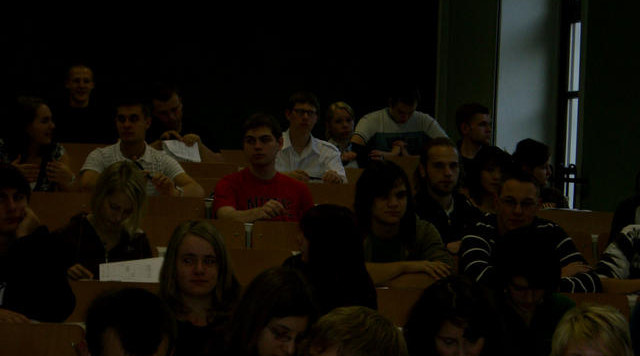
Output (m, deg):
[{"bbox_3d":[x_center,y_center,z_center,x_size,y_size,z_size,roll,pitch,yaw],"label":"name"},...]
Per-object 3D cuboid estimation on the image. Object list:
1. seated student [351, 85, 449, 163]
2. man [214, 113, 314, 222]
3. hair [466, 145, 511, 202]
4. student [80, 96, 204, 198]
[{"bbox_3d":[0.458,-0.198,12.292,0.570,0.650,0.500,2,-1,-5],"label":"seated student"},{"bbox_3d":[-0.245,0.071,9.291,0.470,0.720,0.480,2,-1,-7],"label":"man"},{"bbox_3d":[0.764,-0.016,9.500,0.210,0.250,0.230,3,-2,-22],"label":"hair"},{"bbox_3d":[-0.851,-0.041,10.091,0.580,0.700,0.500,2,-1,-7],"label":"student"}]

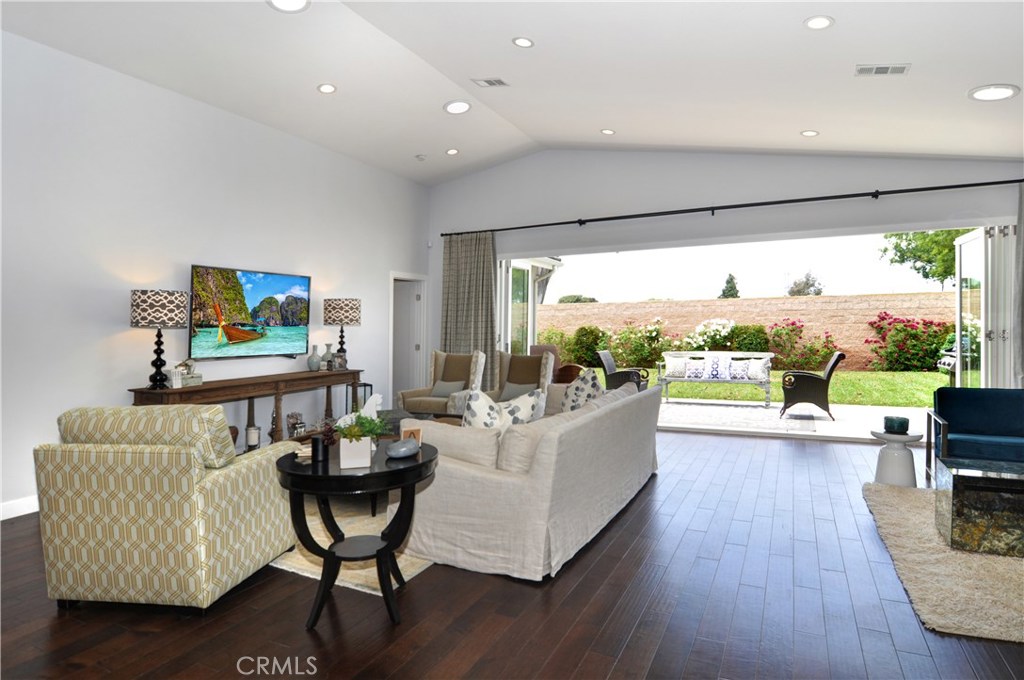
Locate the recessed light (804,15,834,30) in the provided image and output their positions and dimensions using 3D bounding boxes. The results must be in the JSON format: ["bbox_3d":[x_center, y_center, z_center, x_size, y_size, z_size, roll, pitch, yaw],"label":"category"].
[{"bbox_3d":[2.105,-2.173,3.500,0.190,0.030,0.190,10,6,28],"label":"recessed light"}]

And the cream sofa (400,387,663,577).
[{"bbox_3d":[0.328,0.839,3.947,1.020,0.830,2.300,0,1,28],"label":"cream sofa"}]

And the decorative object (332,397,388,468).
[{"bbox_3d":[-0.702,0.438,2.370,0.240,0.310,0.200,0,2,-17],"label":"decorative object"}]

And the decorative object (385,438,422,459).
[{"bbox_3d":[-0.530,0.507,2.471,0.165,0.075,0.110,-1,2,-27],"label":"decorative object"}]

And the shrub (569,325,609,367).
[{"bbox_3d":[2.304,0.172,15.200,1.200,1.300,1.150,1,2,29],"label":"shrub"}]

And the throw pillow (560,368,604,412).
[{"bbox_3d":[0.628,0.501,4.620,0.170,0.480,0.480,16,-27,-36],"label":"throw pillow"}]

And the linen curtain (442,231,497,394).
[{"bbox_3d":[-0.666,-0.201,7.554,0.880,2.760,0.140,0,1,25],"label":"linen curtain"}]

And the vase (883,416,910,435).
[{"bbox_3d":[3.173,0.708,4.220,0.165,0.130,0.165,1,2,37],"label":"vase"}]

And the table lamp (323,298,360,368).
[{"bbox_3d":[-1.982,-0.057,5.950,0.405,0.840,0.405,0,1,29],"label":"table lamp"}]

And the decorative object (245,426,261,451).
[{"bbox_3d":[-2.554,0.981,5.032,0.140,0.250,0.140,1,2,29],"label":"decorative object"}]

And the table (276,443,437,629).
[{"bbox_3d":[-0.737,0.919,2.443,0.740,0.735,0.740,0,1,0],"label":"table"}]

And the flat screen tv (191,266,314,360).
[{"bbox_3d":[-2.601,-0.265,5.209,0.070,0.830,1.310,6,5,29],"label":"flat screen tv"}]

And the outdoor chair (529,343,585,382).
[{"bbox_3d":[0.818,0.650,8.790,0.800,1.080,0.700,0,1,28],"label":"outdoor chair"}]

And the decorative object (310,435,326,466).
[{"bbox_3d":[-0.885,0.493,2.362,0.073,0.112,0.073,-1,2,0],"label":"decorative object"}]

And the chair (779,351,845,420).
[{"bbox_3d":[4.429,0.653,7.663,0.890,0.980,0.660,1,2,21],"label":"chair"}]

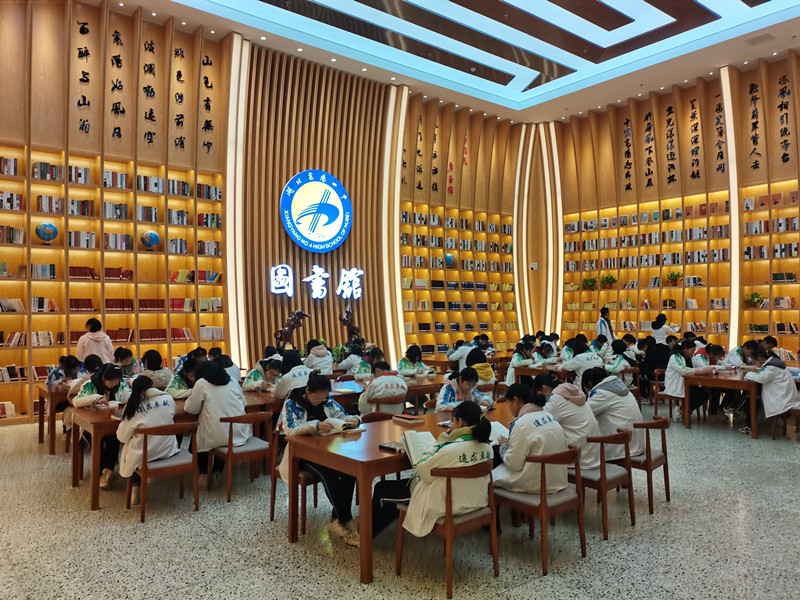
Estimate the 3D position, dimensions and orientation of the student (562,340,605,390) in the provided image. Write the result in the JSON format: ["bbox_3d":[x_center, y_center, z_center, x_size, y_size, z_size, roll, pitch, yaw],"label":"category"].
[{"bbox_3d":[3.002,1.275,9.876,0.520,1.250,0.700,1,-2,-39],"label":"student"}]

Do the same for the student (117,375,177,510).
[{"bbox_3d":[-2.194,1.218,5.245,0.500,1.140,0.720,0,-1,-40],"label":"student"}]

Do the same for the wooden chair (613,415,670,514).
[{"bbox_3d":[2.060,1.378,5.192,0.520,0.745,0.490,0,-1,-45],"label":"wooden chair"}]

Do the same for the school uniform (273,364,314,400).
[{"bbox_3d":[-1.091,1.023,6.367,0.500,0.640,0.520,0,-1,-41],"label":"school uniform"}]

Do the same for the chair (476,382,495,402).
[{"bbox_3d":[0.872,1.427,7.476,0.530,0.760,0.500,1,-1,-40],"label":"chair"}]

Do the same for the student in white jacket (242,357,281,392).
[{"bbox_3d":[-1.658,1.280,7.185,0.520,1.120,0.680,1,-2,-39],"label":"student in white jacket"}]

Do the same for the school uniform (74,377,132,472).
[{"bbox_3d":[-2.956,1.241,6.116,0.500,0.930,0.600,0,-1,-41],"label":"school uniform"}]

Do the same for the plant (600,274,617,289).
[{"bbox_3d":[5.260,-0.464,15.138,0.350,0.360,0.370,1,-1,-40],"label":"plant"}]

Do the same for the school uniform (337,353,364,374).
[{"bbox_3d":[-0.793,1.146,9.631,0.500,0.630,0.520,1,-2,-39],"label":"school uniform"}]

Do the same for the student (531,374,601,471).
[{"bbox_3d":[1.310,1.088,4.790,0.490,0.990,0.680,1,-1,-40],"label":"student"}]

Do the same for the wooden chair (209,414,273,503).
[{"bbox_3d":[-1.540,1.464,5.817,0.500,0.765,0.520,0,-1,-38],"label":"wooden chair"}]

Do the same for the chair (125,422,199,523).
[{"bbox_3d":[-2.110,1.461,5.329,0.500,0.765,0.520,0,-1,-38],"label":"chair"}]

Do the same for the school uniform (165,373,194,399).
[{"bbox_3d":[-2.489,1.121,7.053,0.550,0.600,0.500,0,-1,-38],"label":"school uniform"}]

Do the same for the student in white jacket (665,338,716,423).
[{"bbox_3d":[4.385,1.239,9.061,0.500,1.210,0.760,0,-1,-38],"label":"student in white jacket"}]

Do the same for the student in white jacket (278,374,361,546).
[{"bbox_3d":[-0.584,1.206,4.769,0.560,1.220,0.800,0,-1,-38],"label":"student in white jacket"}]

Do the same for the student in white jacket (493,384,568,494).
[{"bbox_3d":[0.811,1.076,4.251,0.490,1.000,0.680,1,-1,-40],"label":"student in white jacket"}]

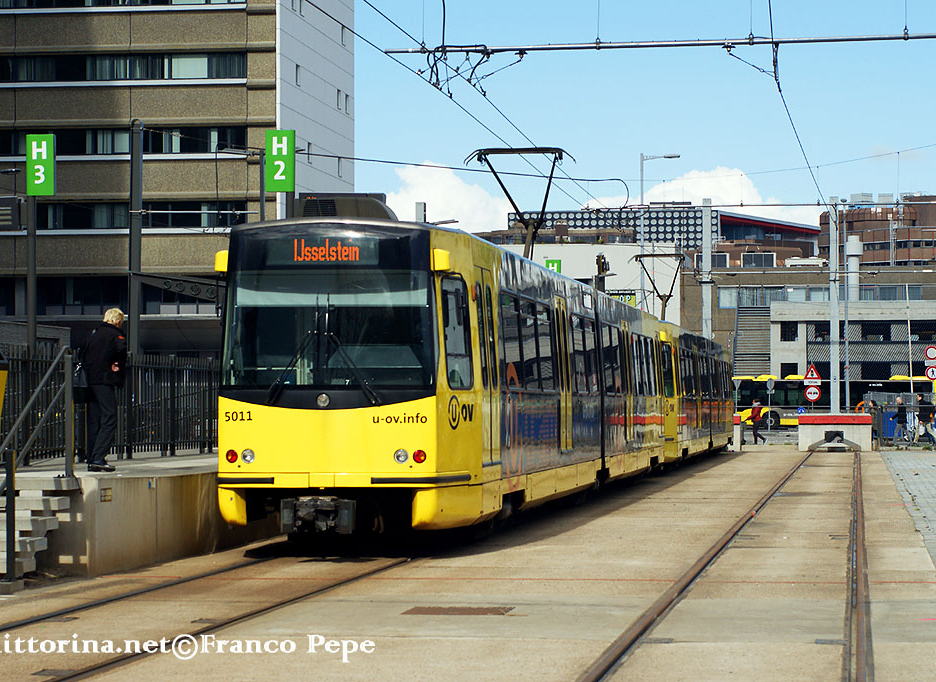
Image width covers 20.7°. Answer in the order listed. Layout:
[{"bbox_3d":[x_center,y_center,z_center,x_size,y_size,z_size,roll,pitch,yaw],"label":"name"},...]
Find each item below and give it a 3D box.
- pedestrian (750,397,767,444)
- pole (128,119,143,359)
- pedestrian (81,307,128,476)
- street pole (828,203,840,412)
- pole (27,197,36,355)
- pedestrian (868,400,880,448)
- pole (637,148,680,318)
[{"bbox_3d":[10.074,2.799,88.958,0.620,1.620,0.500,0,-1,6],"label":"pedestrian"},{"bbox_3d":[-7.958,-1.193,61.249,0.260,8.250,0.260,0,-1,9],"label":"pole"},{"bbox_3d":[-3.746,0.497,26.296,0.400,1.675,0.520,1,-2,-35],"label":"pedestrian"},{"bbox_3d":[12.386,-0.587,86.342,0.300,8.500,0.300,0,-1,9],"label":"street pole"},{"bbox_3d":[-6.389,-0.534,37.525,0.125,4.260,0.125,0,-1,9],"label":"pole"},{"bbox_3d":[14.051,2.832,88.457,0.420,1.570,0.480,0,-1,6],"label":"pedestrian"},{"bbox_3d":[7.076,-1.569,94.069,1.450,10.650,0.280,0,-1,0],"label":"pole"}]

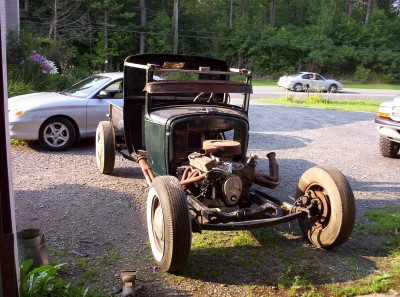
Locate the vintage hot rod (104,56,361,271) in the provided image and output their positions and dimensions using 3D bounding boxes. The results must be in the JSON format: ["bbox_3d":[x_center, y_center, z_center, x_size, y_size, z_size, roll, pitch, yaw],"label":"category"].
[{"bbox_3d":[-0.086,-0.206,4.540,1.740,1.620,3.650,-3,13,-22],"label":"vintage hot rod"}]

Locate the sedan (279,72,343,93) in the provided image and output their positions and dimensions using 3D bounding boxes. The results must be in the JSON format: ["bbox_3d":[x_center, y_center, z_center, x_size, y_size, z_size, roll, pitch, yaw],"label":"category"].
[{"bbox_3d":[8.180,-4.887,30.600,4.650,1.380,1.760,-1,12,-12],"label":"sedan"}]

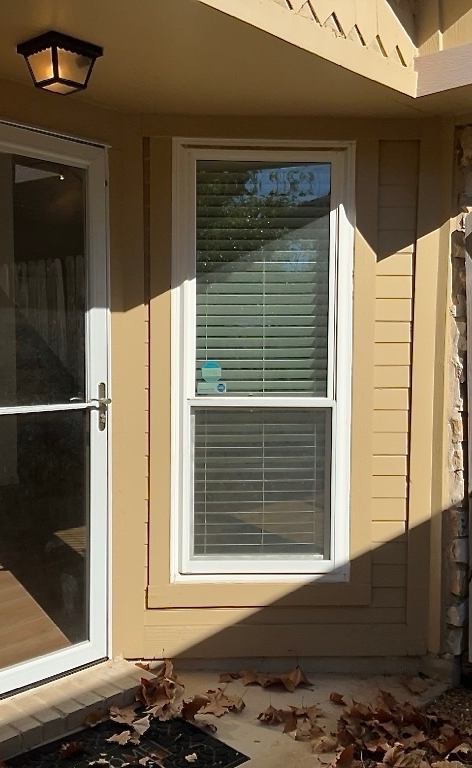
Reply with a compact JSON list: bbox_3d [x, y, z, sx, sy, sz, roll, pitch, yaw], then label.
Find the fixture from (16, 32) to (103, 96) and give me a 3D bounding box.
[{"bbox_3d":[-0.552,-0.995,2.517,0.191,0.128,0.191,3,4,42],"label":"fixture"}]

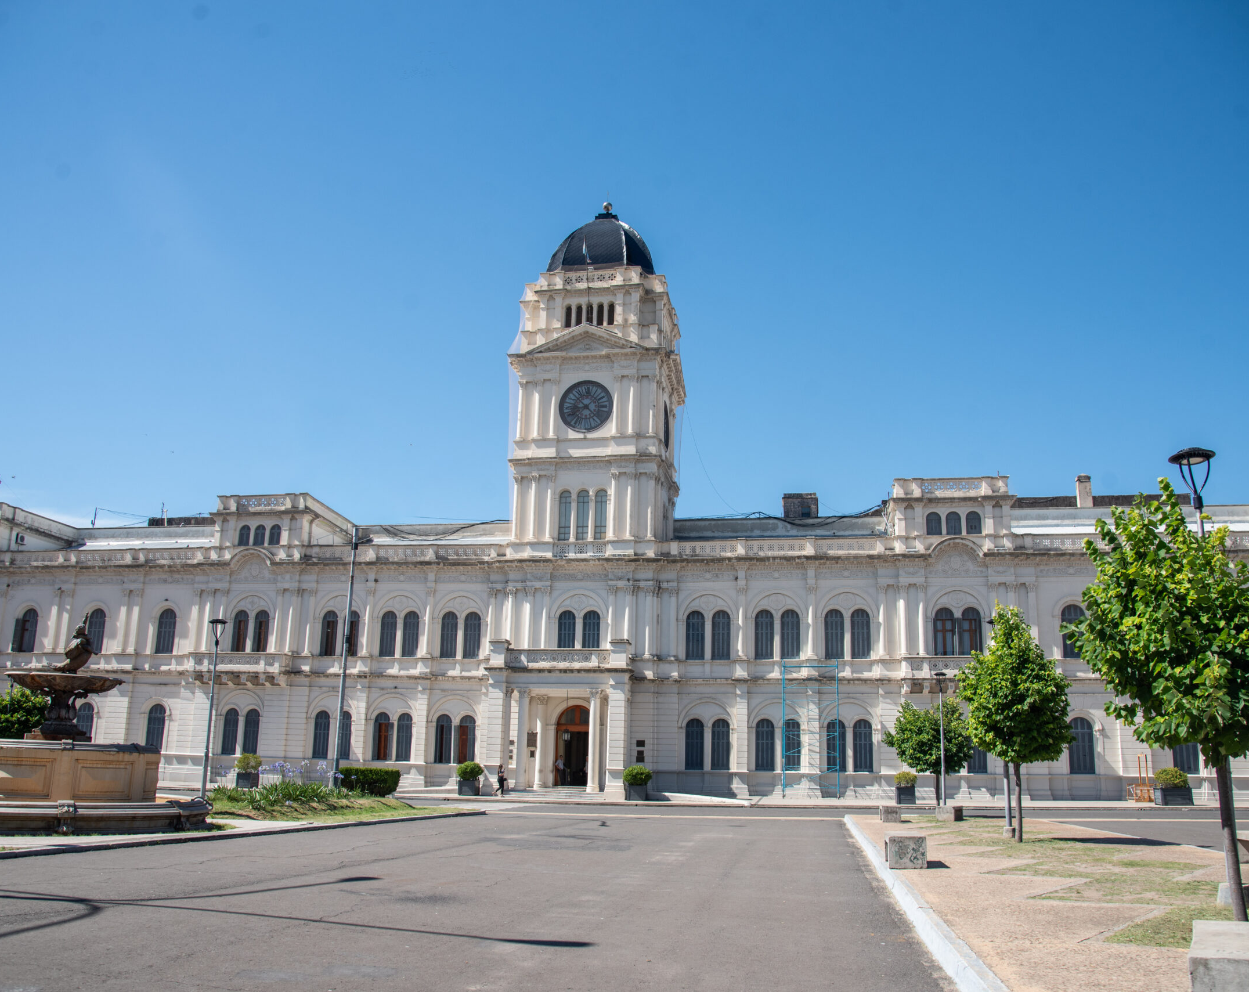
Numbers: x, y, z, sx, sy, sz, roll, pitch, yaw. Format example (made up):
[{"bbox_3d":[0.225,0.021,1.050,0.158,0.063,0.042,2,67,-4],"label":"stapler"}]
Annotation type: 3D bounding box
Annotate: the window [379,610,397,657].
[{"bbox_3d":[-13.803,8.063,57.835,0.979,2.643,0.250,-1,-14,8],"label":"window"}]

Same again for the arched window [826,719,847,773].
[{"bbox_3d":[11.742,13.905,55.066,1.120,2.850,0.280,-1,-13,10],"label":"arched window"}]

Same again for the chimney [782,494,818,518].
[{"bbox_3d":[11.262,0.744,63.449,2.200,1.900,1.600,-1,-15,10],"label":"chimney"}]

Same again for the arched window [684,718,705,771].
[{"bbox_3d":[4.000,14.151,56.434,1.120,2.850,0.280,-1,-13,10],"label":"arched window"}]

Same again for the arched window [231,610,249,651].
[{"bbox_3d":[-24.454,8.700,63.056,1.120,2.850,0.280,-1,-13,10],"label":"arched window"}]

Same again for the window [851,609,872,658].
[{"bbox_3d":[12.848,7.517,53.947,1.049,2.700,0.250,-1,-14,8],"label":"window"}]

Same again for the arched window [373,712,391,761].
[{"bbox_3d":[-14.272,14.183,58.279,1.000,2.800,0.300,-1,-14,10],"label":"arched window"}]

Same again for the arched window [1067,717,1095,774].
[{"bbox_3d":[23.745,12.976,51.462,1.360,2.920,0.300,-1,-14,10],"label":"arched window"}]

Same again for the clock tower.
[{"bbox_3d":[-1.390,-8.075,66.977,9.600,26.600,9.600,-1,-13,10],"label":"clock tower"}]

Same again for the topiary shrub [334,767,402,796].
[{"bbox_3d":[-10.812,12.301,42.651,2.650,1.150,1.400,-1,-14,8],"label":"topiary shrub"}]

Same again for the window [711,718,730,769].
[{"bbox_3d":[5.057,13.119,52.316,1.000,2.700,0.300,-1,-15,10],"label":"window"}]

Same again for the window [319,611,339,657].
[{"bbox_3d":[-17.413,8.093,58.373,1.084,2.661,0.250,-1,-14,8],"label":"window"}]

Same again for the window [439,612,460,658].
[{"bbox_3d":[-10.695,8.465,60.452,1.120,2.850,0.280,-1,-13,10],"label":"window"}]

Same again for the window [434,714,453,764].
[{"bbox_3d":[-10.522,14.113,57.601,1.070,2.800,0.300,-1,-14,10],"label":"window"}]

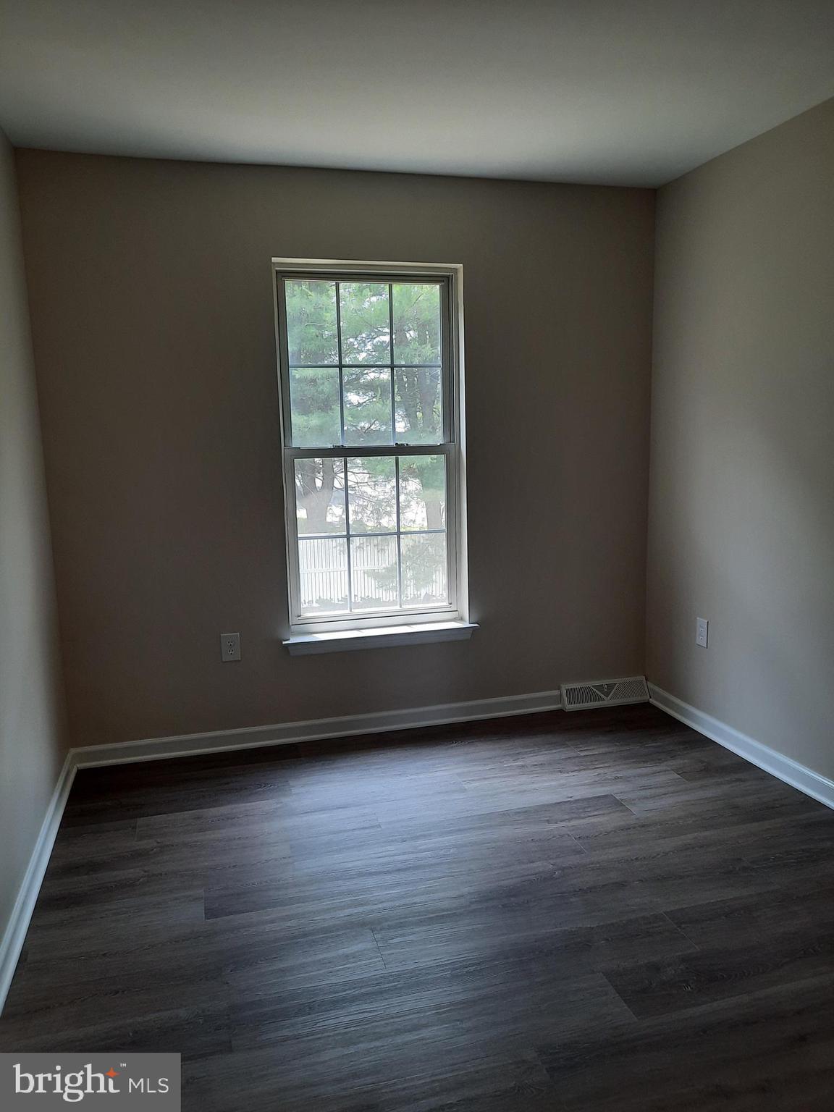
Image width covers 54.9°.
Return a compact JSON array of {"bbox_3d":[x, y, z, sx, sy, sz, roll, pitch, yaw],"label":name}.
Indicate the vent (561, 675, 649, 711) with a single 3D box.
[{"bbox_3d":[0.935,0.682,3.970,0.452,0.111,0.060,-4,9,-15],"label":"vent"}]

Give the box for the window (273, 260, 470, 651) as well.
[{"bbox_3d":[-0.188,-0.454,3.555,0.827,1.606,0.104,-4,9,-15],"label":"window"}]

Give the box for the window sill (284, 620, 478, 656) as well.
[{"bbox_3d":[-0.163,0.371,3.676,0.905,0.067,0.128,-4,9,-15],"label":"window sill"}]

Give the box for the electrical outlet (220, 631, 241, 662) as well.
[{"bbox_3d":[-0.798,0.394,3.454,0.077,0.120,0.009,-4,9,-15],"label":"electrical outlet"}]

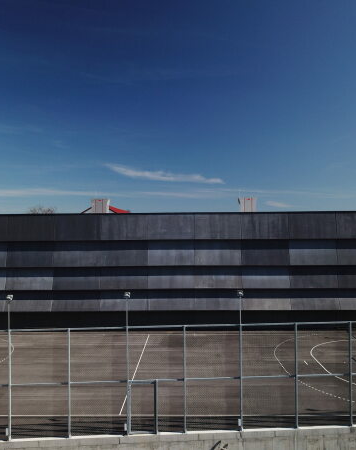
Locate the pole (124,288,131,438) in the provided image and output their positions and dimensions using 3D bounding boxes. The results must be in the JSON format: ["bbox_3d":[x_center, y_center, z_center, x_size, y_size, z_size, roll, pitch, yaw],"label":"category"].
[{"bbox_3d":[-2.632,7.160,23.400,0.360,7.350,0.420,-1,-1,0],"label":"pole"}]

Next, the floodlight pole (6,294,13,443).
[{"bbox_3d":[-8.528,7.225,22.850,0.360,7.350,0.420,-1,-1,2],"label":"floodlight pole"}]

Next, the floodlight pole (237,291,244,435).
[{"bbox_3d":[3.336,7.151,23.750,0.380,7.350,0.420,-1,-1,0],"label":"floodlight pole"}]

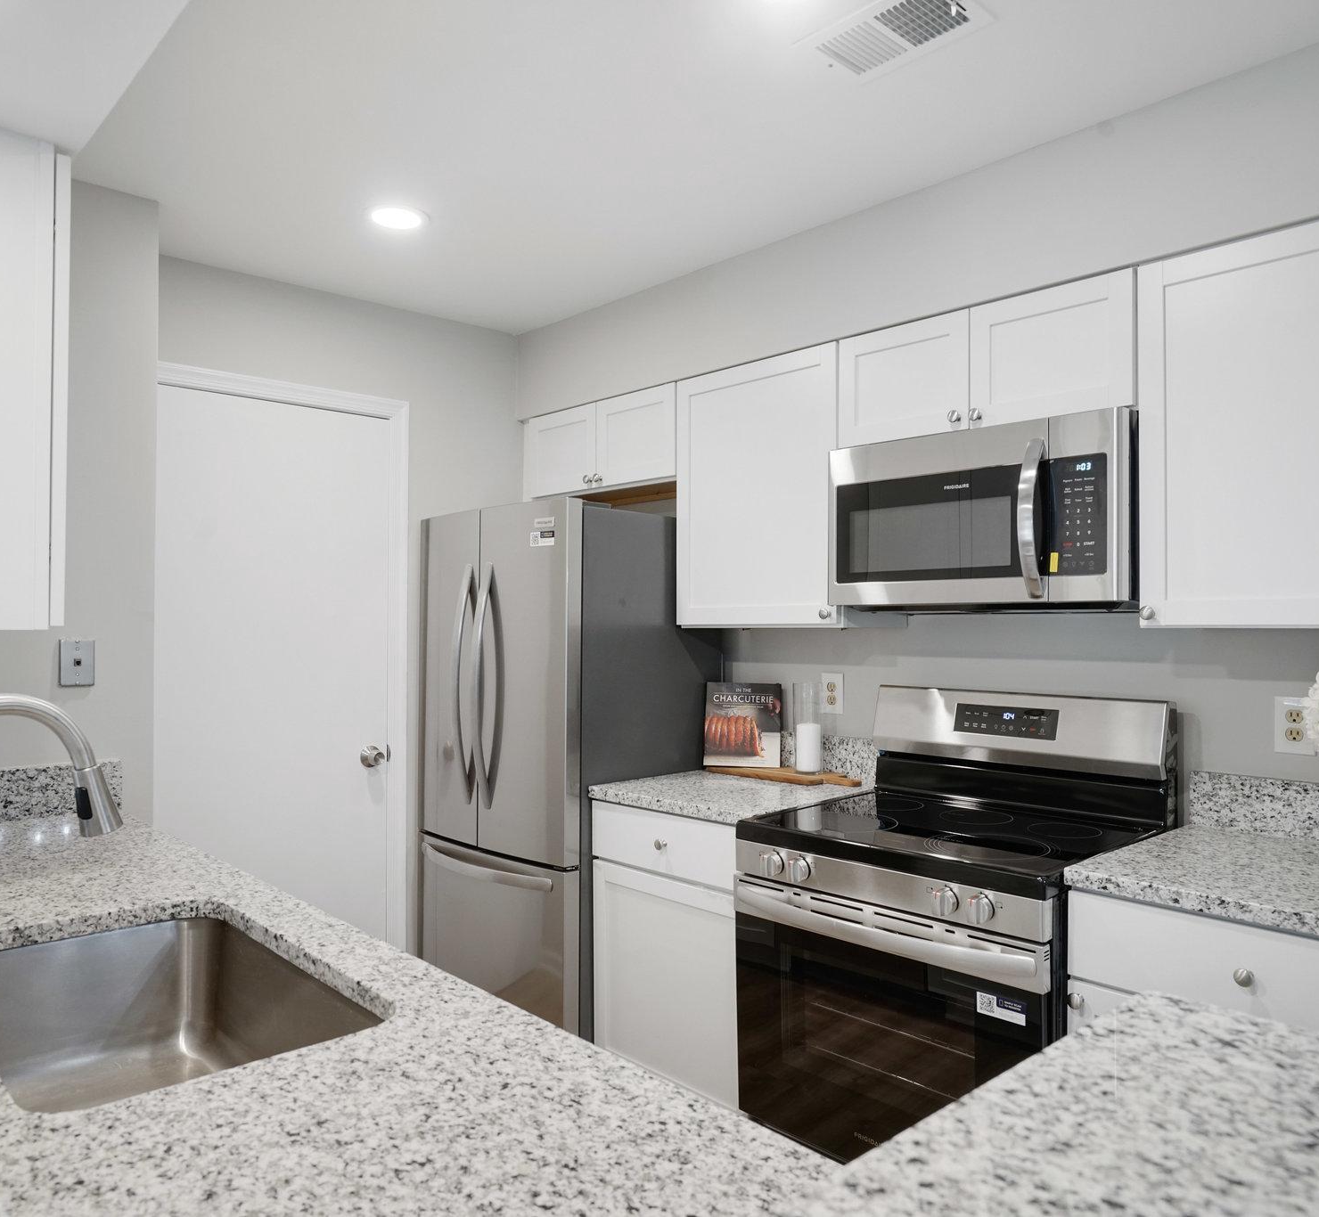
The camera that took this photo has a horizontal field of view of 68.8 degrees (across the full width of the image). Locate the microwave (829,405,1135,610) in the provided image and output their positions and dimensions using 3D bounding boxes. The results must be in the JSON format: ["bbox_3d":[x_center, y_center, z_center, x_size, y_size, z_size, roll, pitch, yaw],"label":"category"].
[{"bbox_3d":[0.833,-0.206,2.376,0.375,0.418,0.751,1,-2,-43],"label":"microwave"}]

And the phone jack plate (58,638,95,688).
[{"bbox_3d":[-1.419,0.133,2.348,0.073,0.115,0.007,1,-2,-43],"label":"phone jack plate"}]

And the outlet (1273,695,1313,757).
[{"bbox_3d":[1.360,0.253,2.061,0.007,0.116,0.073,1,-1,-45],"label":"outlet"}]

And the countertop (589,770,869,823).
[{"bbox_3d":[0.224,0.521,2.738,0.635,0.030,0.572,1,-1,-45],"label":"countertop"}]

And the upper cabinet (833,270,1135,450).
[{"bbox_3d":[0.849,-0.569,2.410,0.303,0.302,0.760,1,-1,-45],"label":"upper cabinet"}]

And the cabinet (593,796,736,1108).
[{"bbox_3d":[0.259,0.969,2.768,0.630,0.846,0.605,1,-2,-43],"label":"cabinet"}]

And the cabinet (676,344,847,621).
[{"bbox_3d":[0.382,-0.320,2.898,0.319,0.767,0.613,1,-2,-43],"label":"cabinet"}]

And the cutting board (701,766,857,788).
[{"bbox_3d":[0.384,0.500,2.892,0.148,0.018,0.520,1,-1,-45],"label":"cutting board"}]

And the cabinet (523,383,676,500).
[{"bbox_3d":[-0.106,-0.547,3.421,0.319,0.288,0.809,1,-2,-43],"label":"cabinet"}]

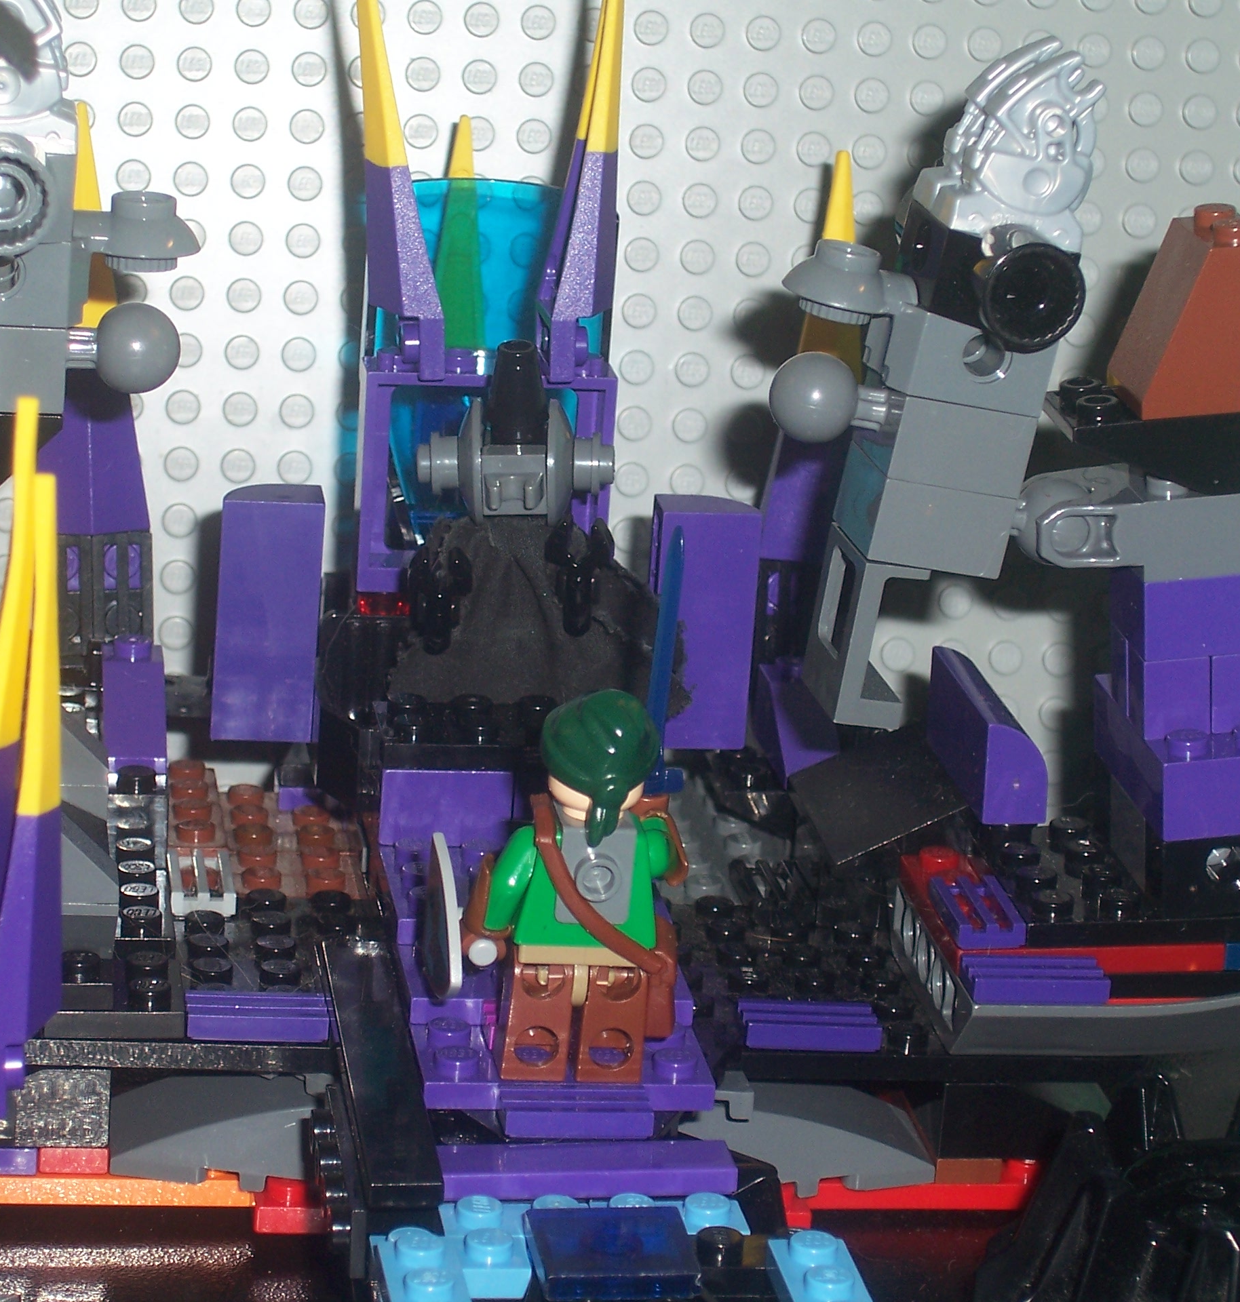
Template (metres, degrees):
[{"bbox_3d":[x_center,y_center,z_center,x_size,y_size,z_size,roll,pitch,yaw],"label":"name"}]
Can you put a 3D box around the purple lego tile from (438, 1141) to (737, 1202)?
[{"bbox_3d":[-0.004,0.056,0.445,0.032,0.003,0.008,0,17,-9],"label":"purple lego tile"}]

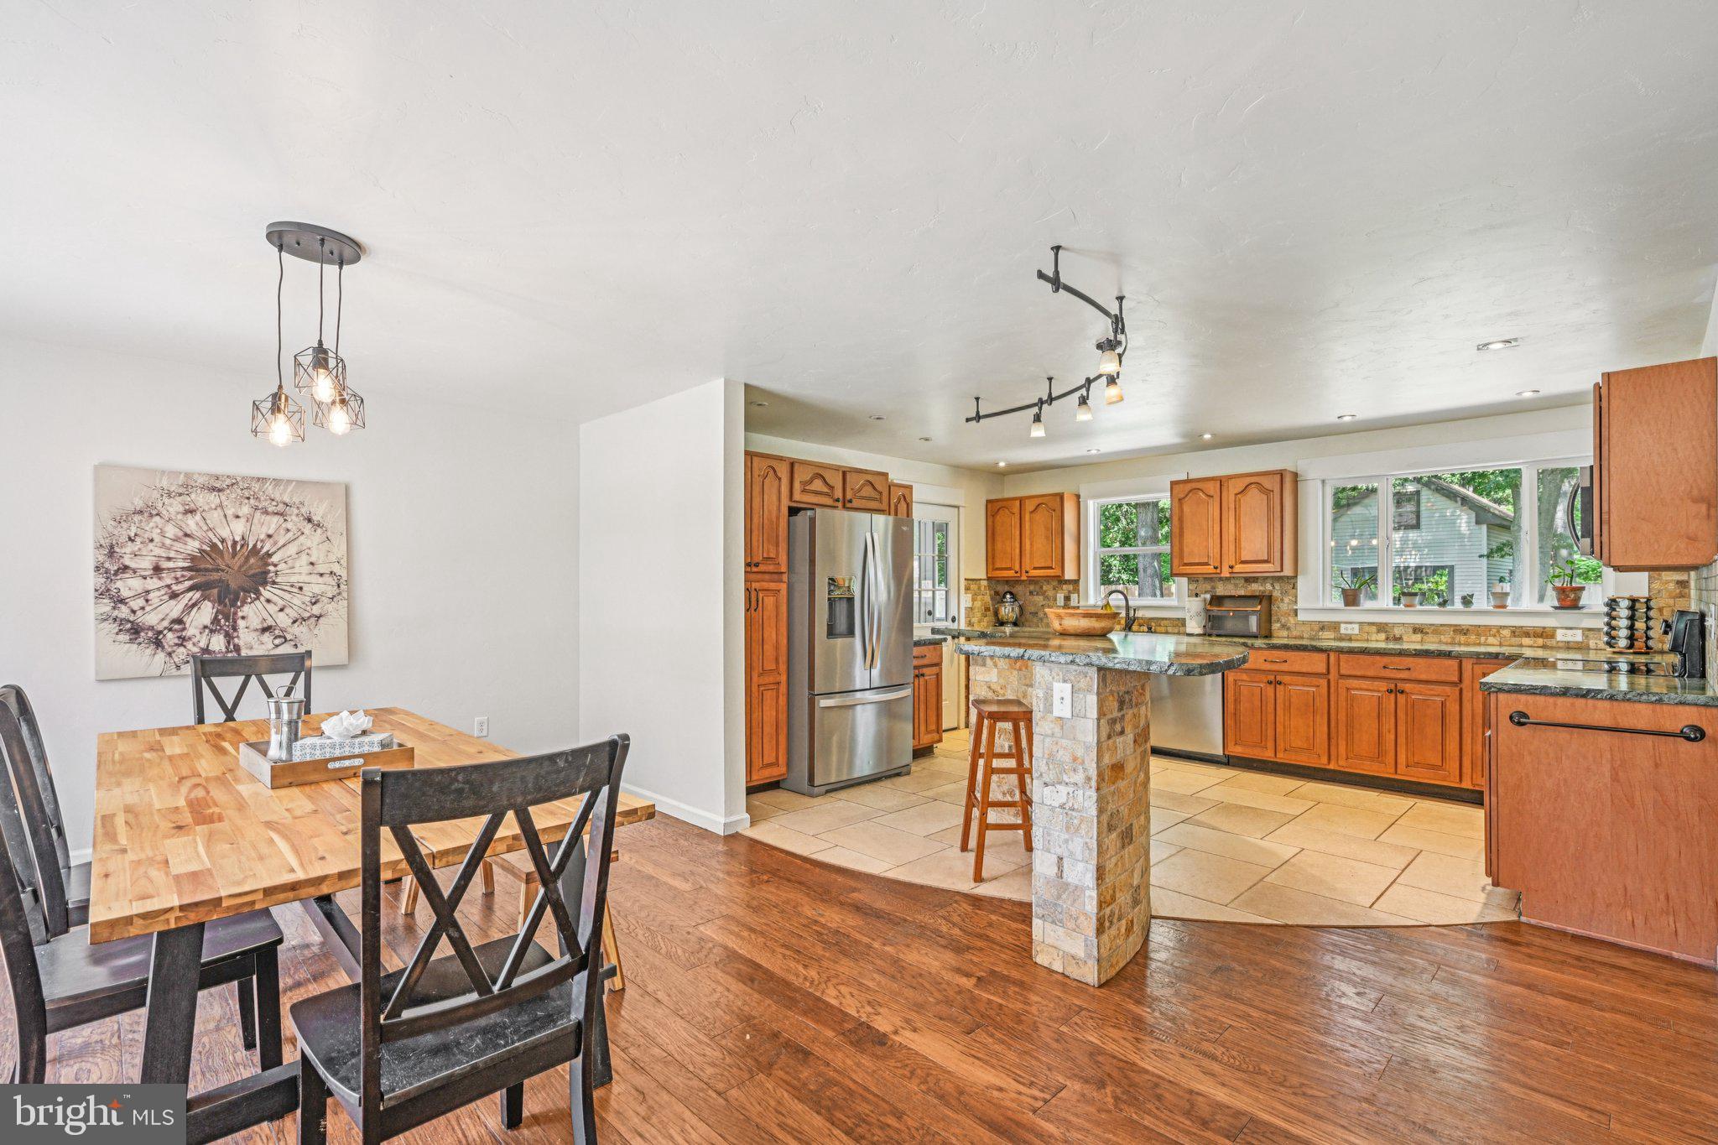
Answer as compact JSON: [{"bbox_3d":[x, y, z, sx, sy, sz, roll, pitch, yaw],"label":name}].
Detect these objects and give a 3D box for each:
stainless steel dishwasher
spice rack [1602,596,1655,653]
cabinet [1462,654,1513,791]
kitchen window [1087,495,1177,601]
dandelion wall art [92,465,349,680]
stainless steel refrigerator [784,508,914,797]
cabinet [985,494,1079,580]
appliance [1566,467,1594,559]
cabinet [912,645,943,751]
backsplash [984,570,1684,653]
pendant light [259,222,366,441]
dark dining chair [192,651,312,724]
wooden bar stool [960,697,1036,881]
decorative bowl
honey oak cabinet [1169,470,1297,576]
[{"bbox_3d":[2.659,0.968,5.940,0.610,0.865,0.600,1,-1,-44],"label":"stainless steel dishwasher"},{"bbox_3d":[4.436,0.302,4.400,0.200,0.330,0.200,1,-1,-44],"label":"spice rack"},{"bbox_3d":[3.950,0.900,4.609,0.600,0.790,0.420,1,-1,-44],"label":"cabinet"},{"bbox_3d":[2.393,-0.188,6.680,0.090,0.930,0.810,1,-1,-44],"label":"kitchen window"},{"bbox_3d":[-3.263,0.006,3.983,1.008,1.023,0.040,1,-1,-44],"label":"dandelion wall art"},{"bbox_3d":[-0.225,0.515,5.324,0.920,1.780,0.869,1,-1,-44],"label":"stainless steel refrigerator"},{"bbox_3d":[1.638,-0.323,7.209,0.315,0.762,0.834,1,-1,-44],"label":"cabinet"},{"bbox_3d":[3.683,-0.279,3.634,0.760,0.415,0.430,1,-1,-44],"label":"appliance"},{"bbox_3d":[0.215,0.974,5.927,0.560,0.880,0.649,1,-1,-44],"label":"cabinet"},{"bbox_3d":[3.053,0.265,5.954,0.050,0.460,4.609,1,-1,-44],"label":"backsplash"},{"bbox_3d":[-1.672,-0.710,2.355,0.300,0.655,0.300,1,-1,-44],"label":"pendant light"},{"bbox_3d":[-2.515,0.860,3.202,0.470,1.005,0.550,1,-1,-37],"label":"dark dining chair"},{"bbox_3d":[0.680,0.997,3.570,0.360,0.745,0.430,0,-1,0],"label":"wooden bar stool"},{"bbox_3d":[1.020,0.223,3.456,0.340,0.110,0.340,0,-1,0],"label":"decorative bowl"},{"bbox_3d":[2.896,-0.347,5.919,0.315,0.767,0.829,1,-1,-44],"label":"honey oak cabinet"}]

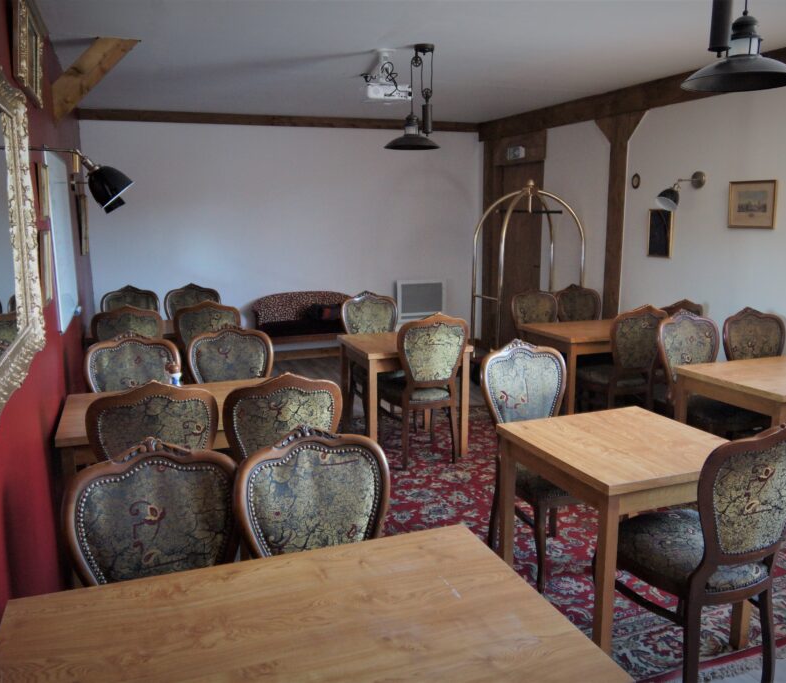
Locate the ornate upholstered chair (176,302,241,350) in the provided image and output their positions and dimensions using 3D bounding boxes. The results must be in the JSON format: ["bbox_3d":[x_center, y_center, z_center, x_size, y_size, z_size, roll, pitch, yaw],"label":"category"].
[{"bbox_3d":[-1.376,0.175,5.072,0.490,1.000,0.560,-4,11,-21],"label":"ornate upholstered chair"}]

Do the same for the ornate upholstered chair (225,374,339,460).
[{"bbox_3d":[-0.500,0.564,2.996,0.490,1.000,0.575,-5,11,-20],"label":"ornate upholstered chair"}]

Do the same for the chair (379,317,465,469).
[{"bbox_3d":[0.170,0.275,4.502,0.490,1.000,0.560,-4,11,-21],"label":"chair"}]

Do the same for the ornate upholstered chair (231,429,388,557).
[{"bbox_3d":[-0.151,0.786,1.817,0.490,1.000,0.575,-5,11,-20],"label":"ornate upholstered chair"}]

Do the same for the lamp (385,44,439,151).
[{"bbox_3d":[0.123,-1.500,4.205,0.375,0.630,0.375,0,10,0],"label":"lamp"}]

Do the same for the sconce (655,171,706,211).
[{"bbox_3d":[2.096,-1.103,4.978,0.300,0.270,0.140,-4,11,-21],"label":"sconce"}]

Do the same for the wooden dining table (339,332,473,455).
[{"bbox_3d":[0.066,0.365,4.680,0.710,0.755,0.710,-5,11,-20],"label":"wooden dining table"}]

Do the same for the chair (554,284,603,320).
[{"bbox_3d":[1.675,0.043,5.754,0.490,1.000,0.560,-4,11,-21],"label":"chair"}]

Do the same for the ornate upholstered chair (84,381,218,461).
[{"bbox_3d":[-0.953,0.591,2.861,0.490,1.000,0.590,-3,11,-16],"label":"ornate upholstered chair"}]

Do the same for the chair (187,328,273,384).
[{"bbox_3d":[-0.790,0.455,3.582,0.490,1.000,0.575,-5,11,-20],"label":"chair"}]

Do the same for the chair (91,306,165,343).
[{"bbox_3d":[-1.898,0.193,5.028,0.490,1.000,0.590,-3,11,-16],"label":"chair"}]

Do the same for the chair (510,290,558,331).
[{"bbox_3d":[1.259,0.085,5.531,0.490,1.000,0.560,-4,11,-21],"label":"chair"}]

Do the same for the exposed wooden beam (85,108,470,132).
[{"bbox_3d":[-0.960,-2.253,6.993,4.170,0.090,0.100,-5,12,-21],"label":"exposed wooden beam"}]

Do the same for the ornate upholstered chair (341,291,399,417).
[{"bbox_3d":[-0.103,0.149,5.165,0.490,1.000,0.575,-5,11,-20],"label":"ornate upholstered chair"}]

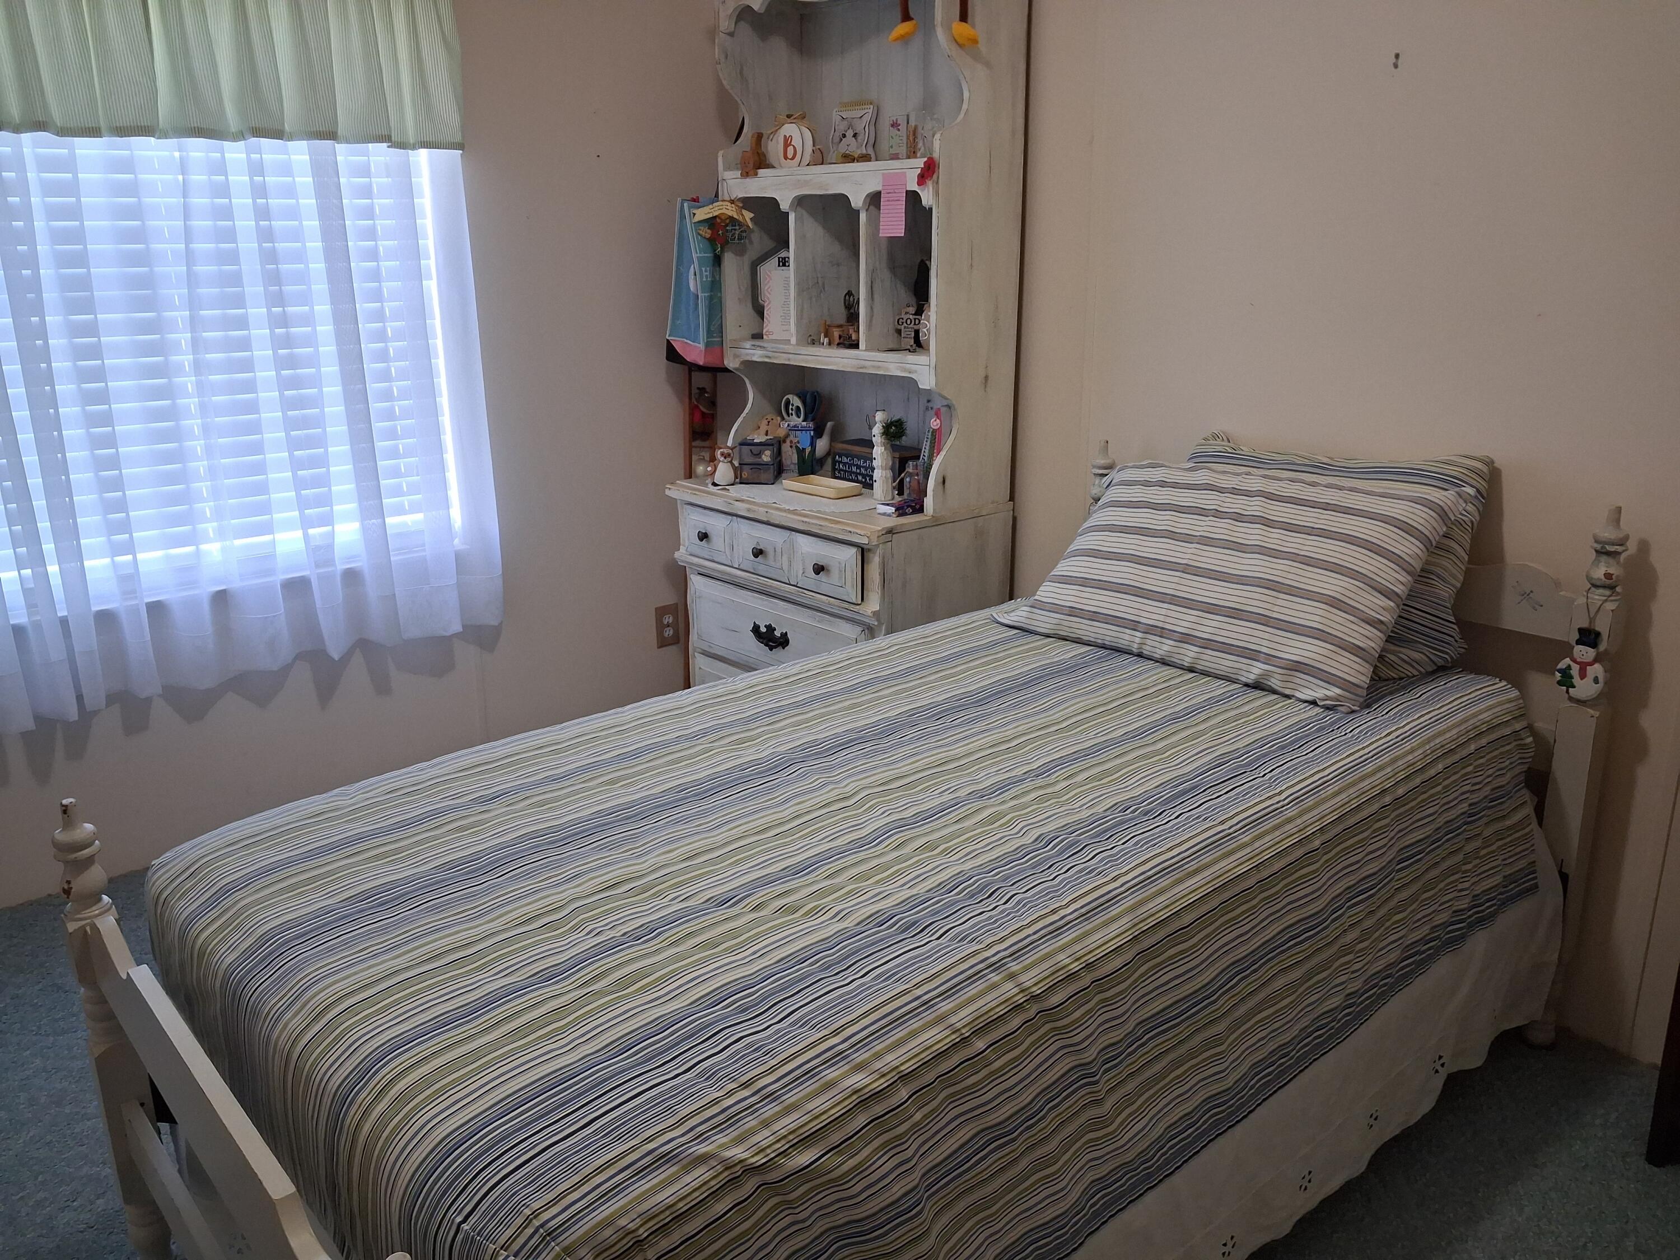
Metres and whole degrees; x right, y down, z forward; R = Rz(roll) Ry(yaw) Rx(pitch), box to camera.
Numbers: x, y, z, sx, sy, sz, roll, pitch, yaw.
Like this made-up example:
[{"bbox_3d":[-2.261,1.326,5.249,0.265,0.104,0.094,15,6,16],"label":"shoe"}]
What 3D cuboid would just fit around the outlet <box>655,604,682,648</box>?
[{"bbox_3d":[-0.496,-0.010,3.807,0.078,0.123,0.008,-14,21,-38],"label":"outlet"}]

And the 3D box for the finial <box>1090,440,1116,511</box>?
[{"bbox_3d":[0.558,-0.324,2.787,0.060,0.156,0.060,0,16,0],"label":"finial"}]

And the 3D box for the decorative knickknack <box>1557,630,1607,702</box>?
[{"bbox_3d":[1.176,0.054,2.072,0.017,0.119,0.073,-14,21,-38],"label":"decorative knickknack"}]

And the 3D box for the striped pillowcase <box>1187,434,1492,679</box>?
[{"bbox_3d":[0.837,-0.156,2.394,0.160,0.390,0.630,12,4,-43],"label":"striped pillowcase"}]

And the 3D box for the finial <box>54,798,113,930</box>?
[{"bbox_3d":[-0.943,0.283,1.623,0.060,0.156,0.060,-14,21,-38],"label":"finial"}]

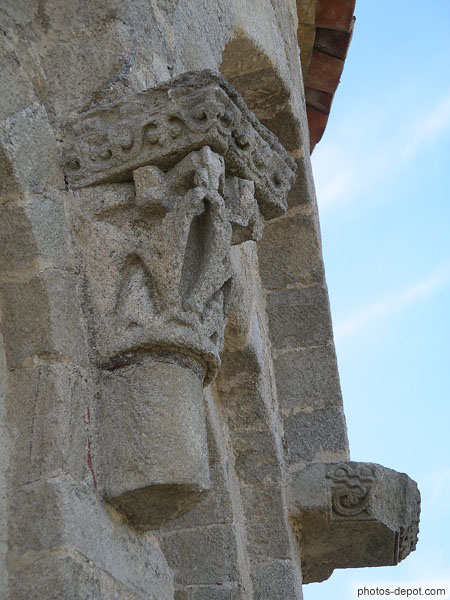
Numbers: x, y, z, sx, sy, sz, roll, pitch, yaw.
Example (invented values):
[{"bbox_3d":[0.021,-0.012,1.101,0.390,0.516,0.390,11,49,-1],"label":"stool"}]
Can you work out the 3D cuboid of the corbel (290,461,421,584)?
[{"bbox_3d":[0.352,0.594,6.169,0.324,0.226,0.226,-3,-29,-2],"label":"corbel"}]

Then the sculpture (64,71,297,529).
[{"bbox_3d":[-0.081,0.042,5.983,0.429,1.035,0.442,-17,-31,21],"label":"sculpture"}]

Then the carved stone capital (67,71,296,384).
[{"bbox_3d":[-0.092,-0.106,6.064,0.429,0.697,0.442,-17,-31,21],"label":"carved stone capital"}]

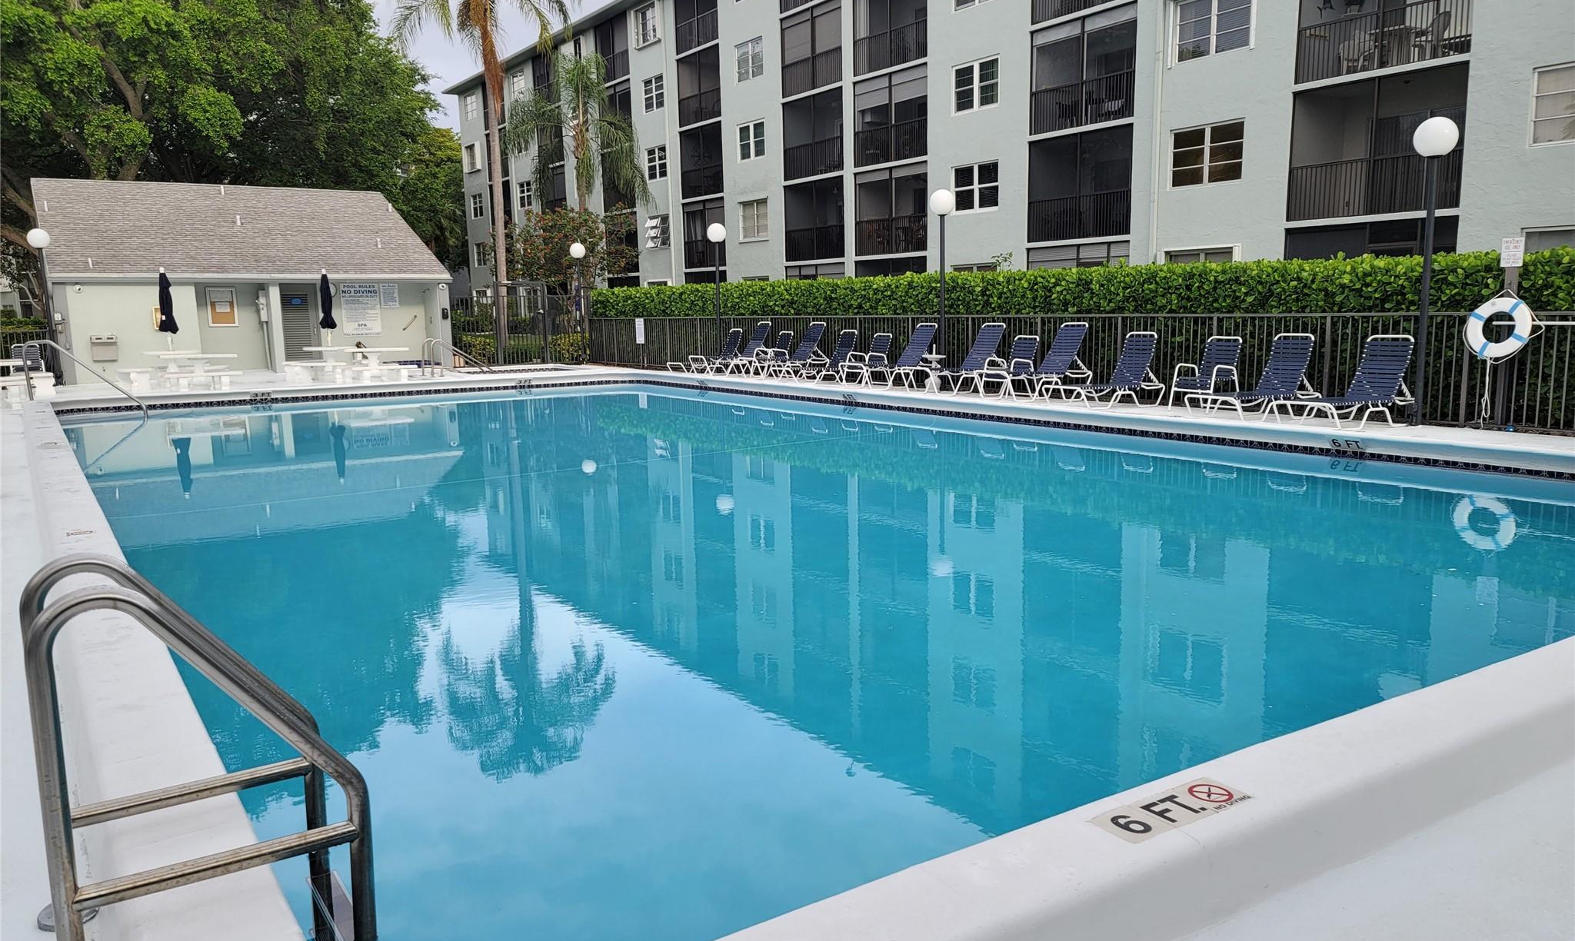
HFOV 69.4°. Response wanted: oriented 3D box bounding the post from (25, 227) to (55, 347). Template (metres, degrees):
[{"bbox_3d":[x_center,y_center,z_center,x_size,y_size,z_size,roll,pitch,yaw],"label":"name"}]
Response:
[{"bbox_3d":[-15.460,-3.411,23.829,0.410,3.200,0.410,-6,10,-33],"label":"post"}]

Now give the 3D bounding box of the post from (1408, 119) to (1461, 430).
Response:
[{"bbox_3d":[6.966,-2.138,12.347,0.430,3.317,0.430,-6,10,-33],"label":"post"}]

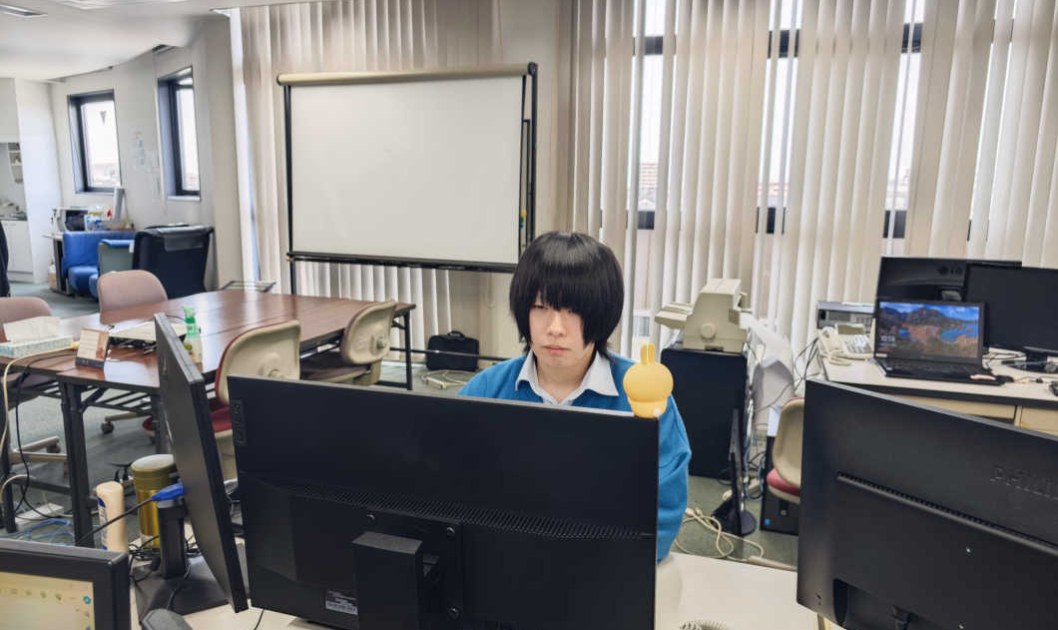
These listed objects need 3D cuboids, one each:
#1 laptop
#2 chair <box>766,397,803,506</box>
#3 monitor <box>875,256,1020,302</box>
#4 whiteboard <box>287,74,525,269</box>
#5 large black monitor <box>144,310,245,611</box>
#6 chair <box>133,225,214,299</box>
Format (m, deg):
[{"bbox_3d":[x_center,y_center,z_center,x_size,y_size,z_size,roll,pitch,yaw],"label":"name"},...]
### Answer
[{"bbox_3d":[1.473,0.090,2.542,0.357,0.245,0.253,4,10,17],"label":"laptop"},{"bbox_3d":[0.941,0.577,2.073,0.520,0.820,0.560,4,10,19],"label":"chair"},{"bbox_3d":[1.681,-0.034,2.850,0.510,0.385,0.180,3,10,10],"label":"monitor"},{"bbox_3d":[-0.872,-0.965,4.736,1.753,1.242,0.080,4,10,17],"label":"whiteboard"},{"bbox_3d":[-0.564,0.233,1.075,0.185,0.385,0.520,-5,11,-32],"label":"large black monitor"},{"bbox_3d":[-3.674,-0.410,7.243,0.650,0.900,0.680,6,11,30],"label":"chair"}]

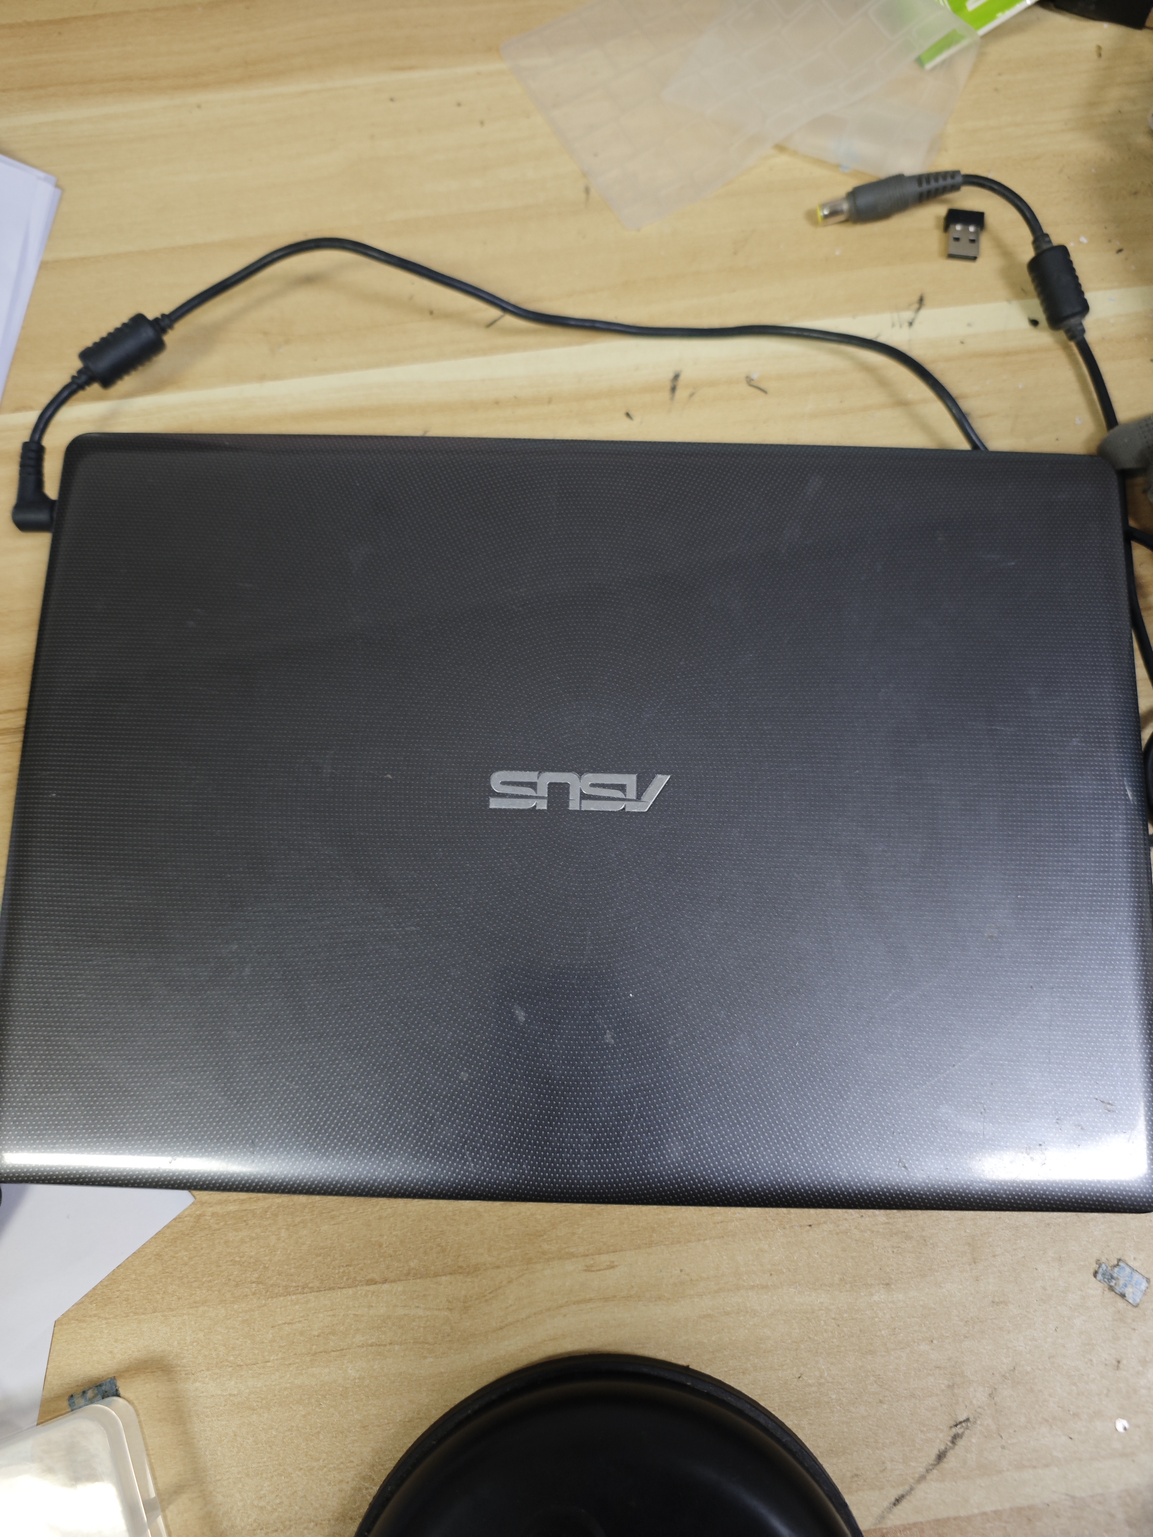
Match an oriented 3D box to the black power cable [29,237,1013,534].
[{"bbox_3d":[-0.030,-0.142,0.364,0.338,0.026,0.102,-4,78,-1],"label":"black power cable"}]

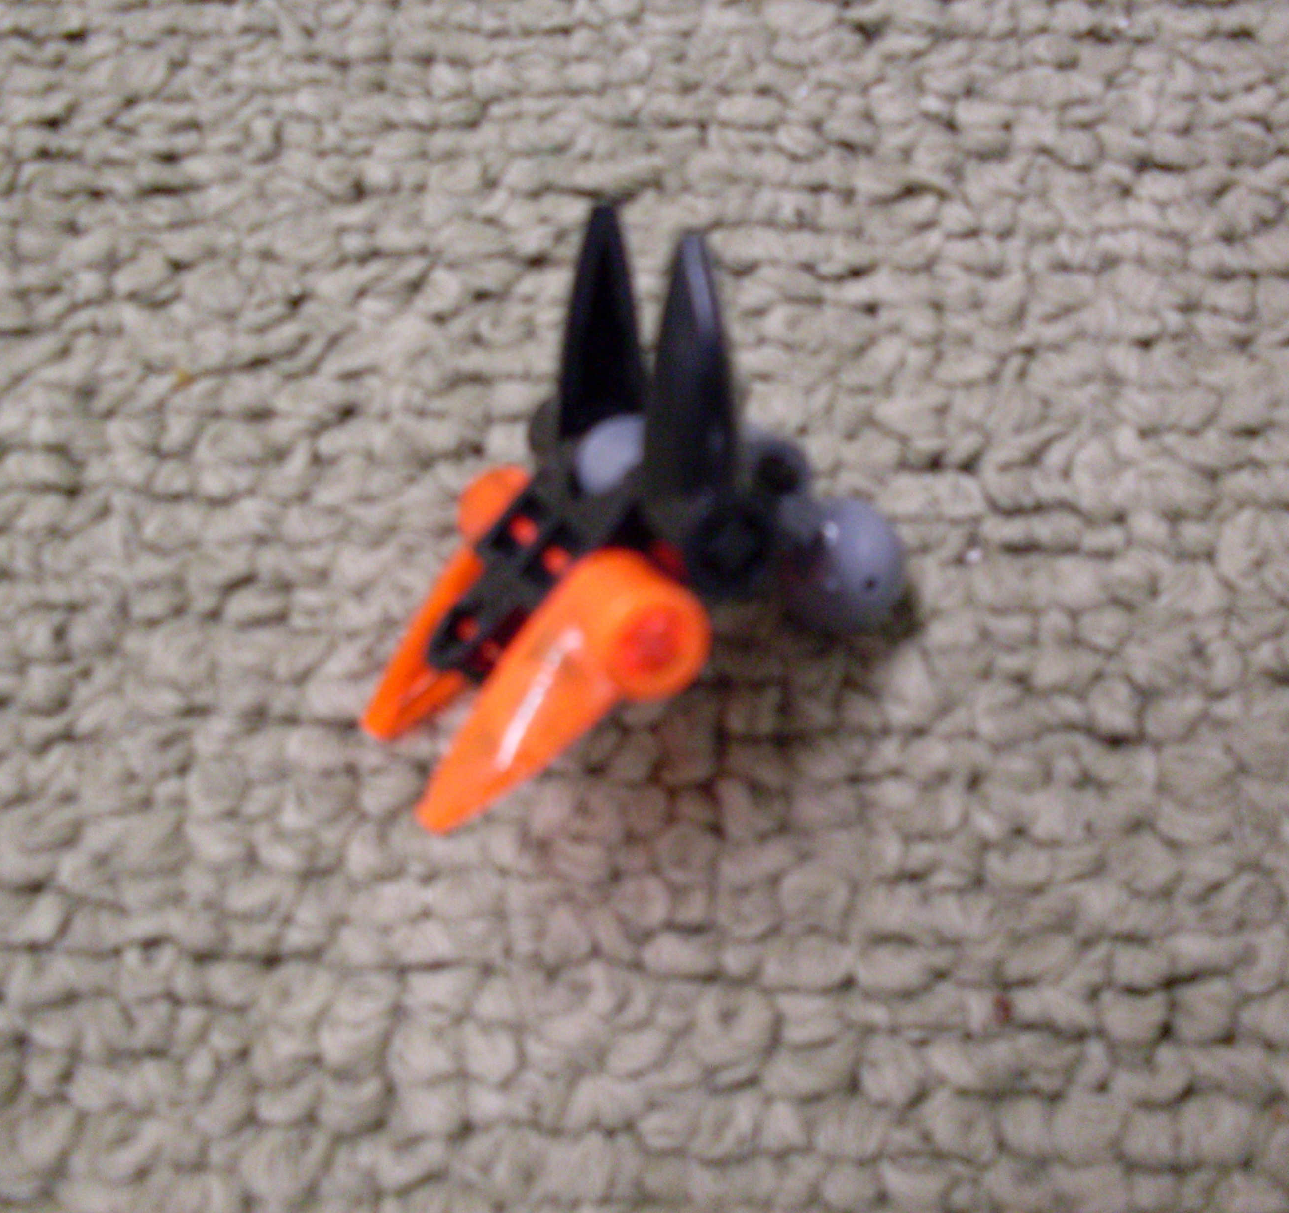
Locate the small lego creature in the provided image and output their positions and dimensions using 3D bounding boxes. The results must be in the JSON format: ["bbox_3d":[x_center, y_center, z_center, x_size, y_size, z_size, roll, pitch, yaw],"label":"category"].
[{"bbox_3d":[-0.005,-0.005,0.130,0.034,0.036,0.045,42,74,18],"label":"small lego creature"}]

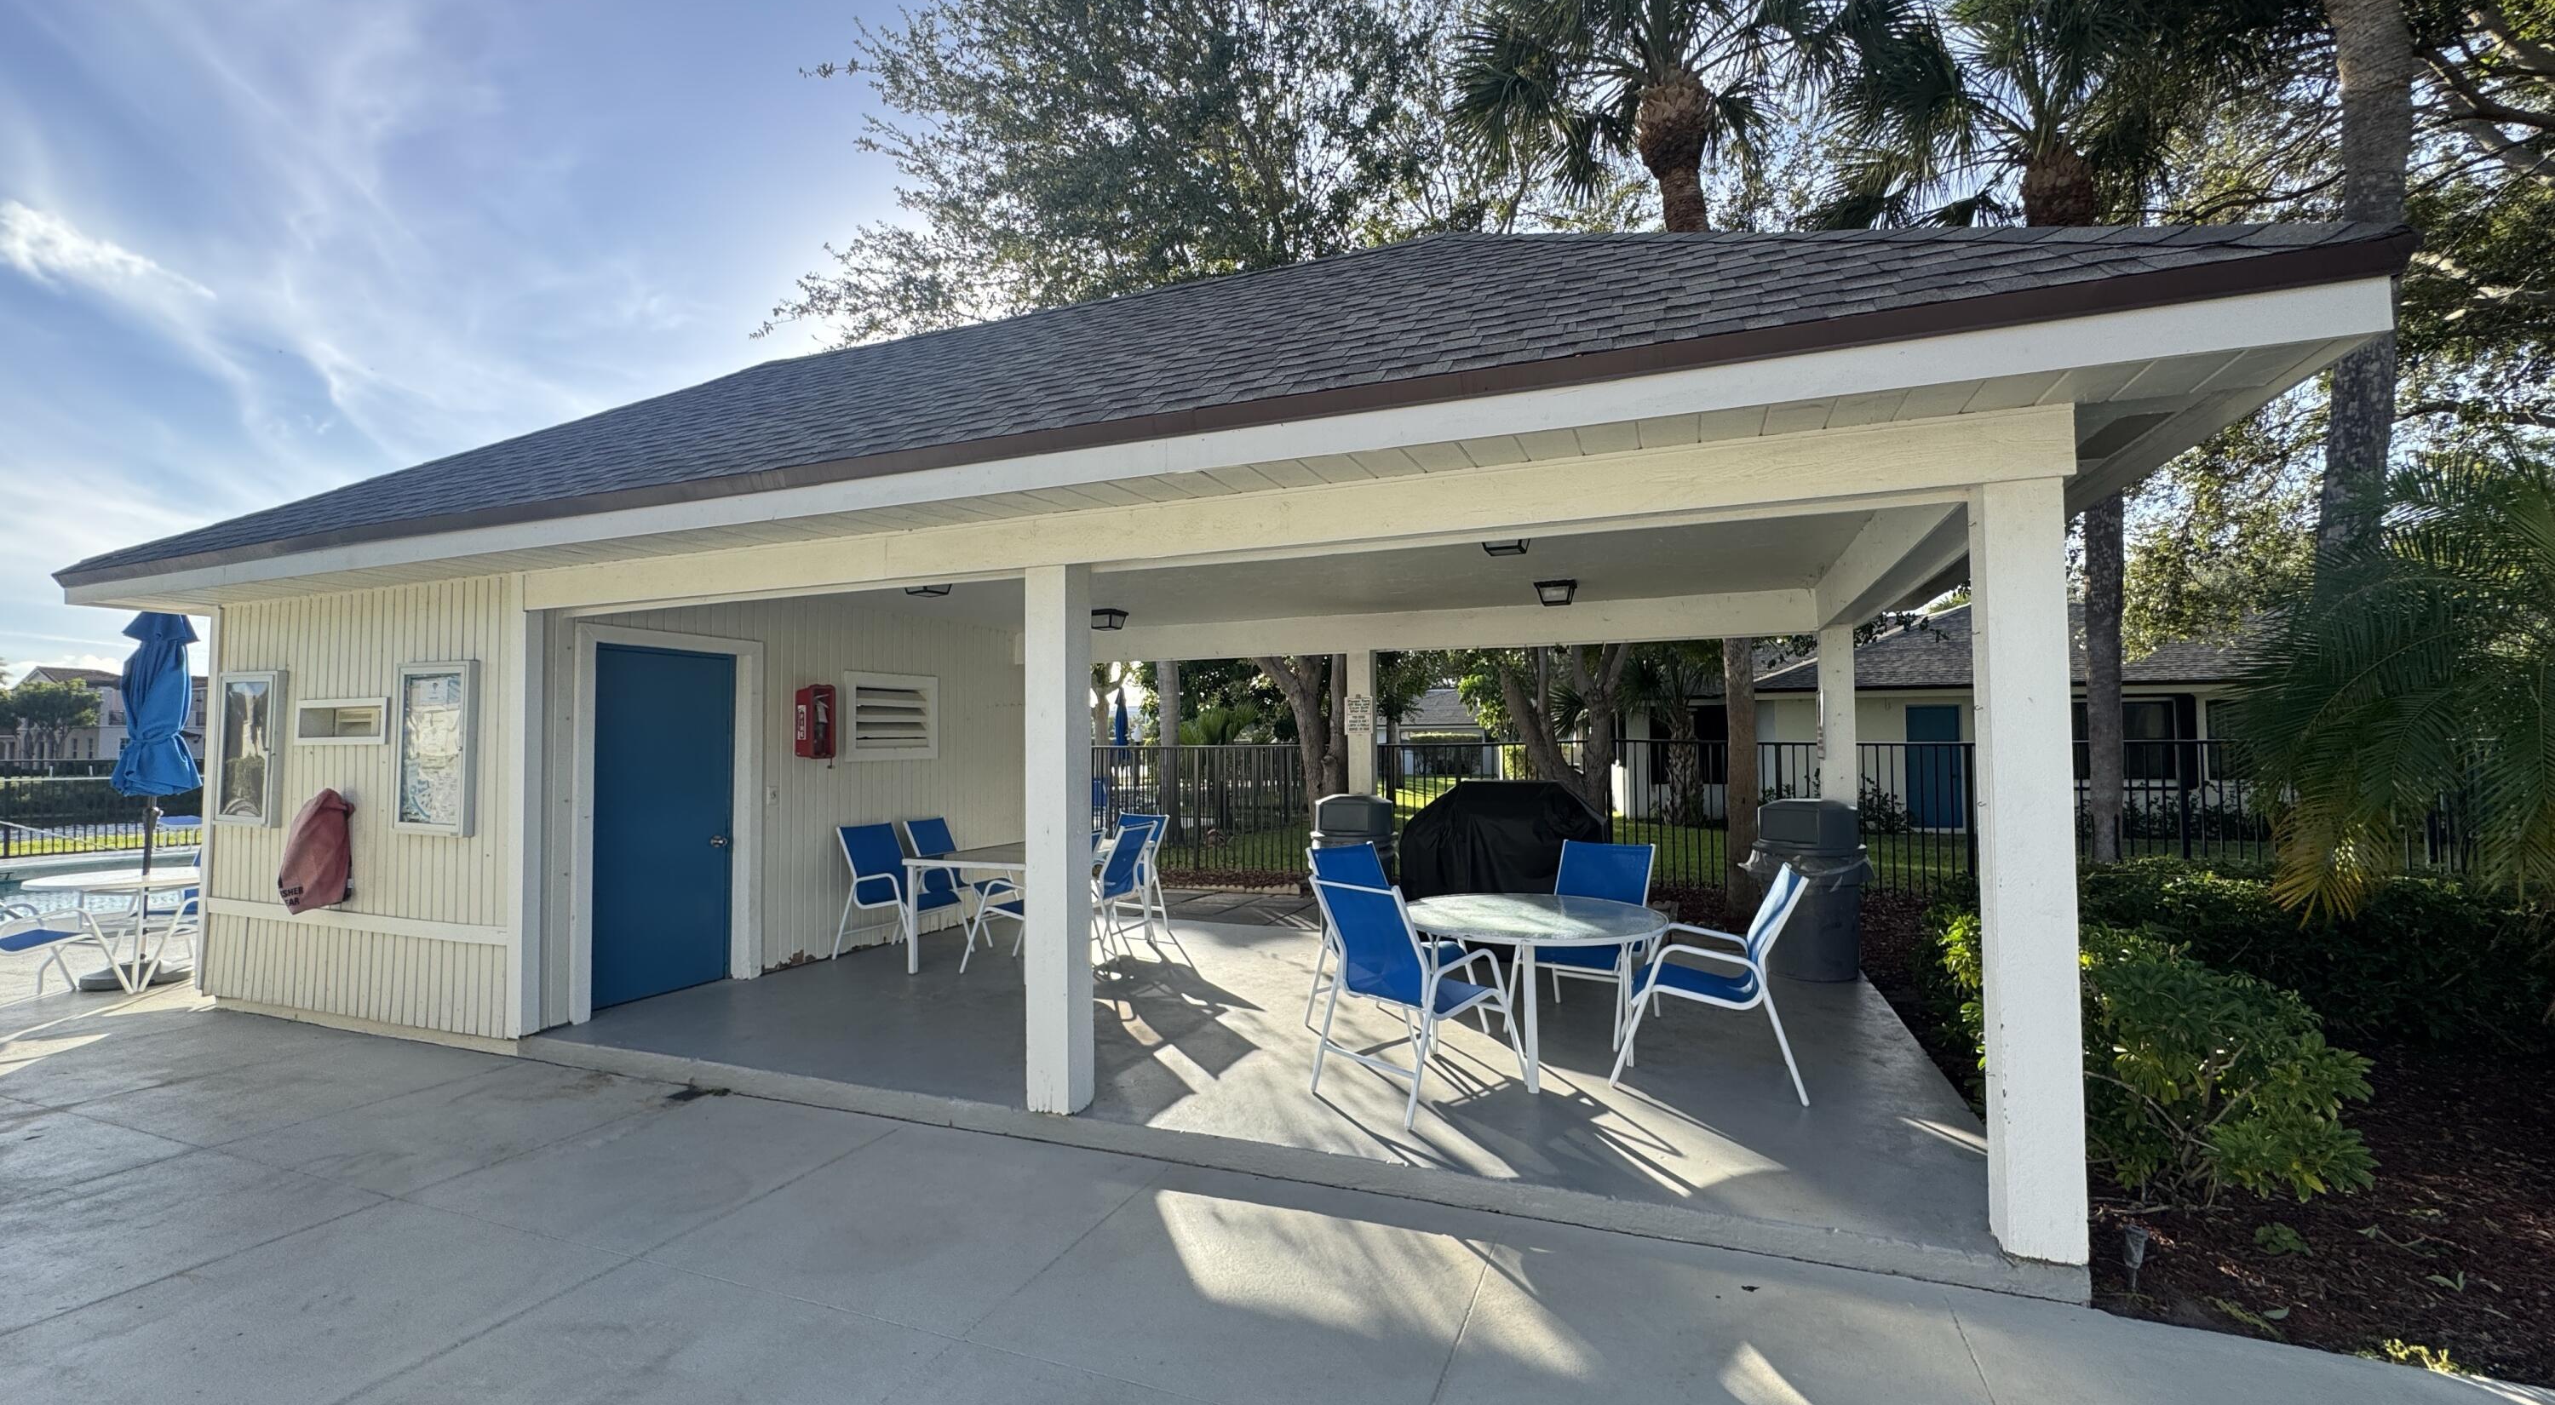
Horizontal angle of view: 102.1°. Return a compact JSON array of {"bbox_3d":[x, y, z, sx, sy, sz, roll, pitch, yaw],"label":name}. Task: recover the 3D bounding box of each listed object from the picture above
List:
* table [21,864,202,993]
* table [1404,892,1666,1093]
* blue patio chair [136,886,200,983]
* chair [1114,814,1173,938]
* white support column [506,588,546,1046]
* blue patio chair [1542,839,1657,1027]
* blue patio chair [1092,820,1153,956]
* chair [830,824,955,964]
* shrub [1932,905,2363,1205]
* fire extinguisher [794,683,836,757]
[{"bbox_3d":[-7.617,1.524,6.962,1.090,0.710,1.090,-1,-2,22],"label":"table"},{"bbox_3d":[1.153,1.298,4.705,1.210,0.675,1.210,-1,-3,22],"label":"table"},{"bbox_3d":[-7.184,1.459,7.131,0.730,0.900,0.570,0,-2,-14],"label":"blue patio chair"},{"bbox_3d":[-1.287,1.338,7.951,0.570,0.900,0.730,-2,-3,38],"label":"chair"},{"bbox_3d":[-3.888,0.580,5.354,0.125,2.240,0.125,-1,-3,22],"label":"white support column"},{"bbox_3d":[1.570,1.194,5.274,0.570,0.890,0.760,-2,-2,36],"label":"blue patio chair"},{"bbox_3d":[-1.285,1.285,7.228,0.760,0.890,0.570,-1,-2,21],"label":"blue patio chair"},{"bbox_3d":[-2.557,1.292,7.092,0.760,0.890,0.570,-1,-2,24],"label":"chair"},{"bbox_3d":[3.084,1.235,3.713,1.150,0.850,1.050,-1,-2,22],"label":"shrub"},{"bbox_3d":[-3.127,0.135,7.019,0.150,0.485,0.225,-1,-3,22],"label":"fire extinguisher"}]

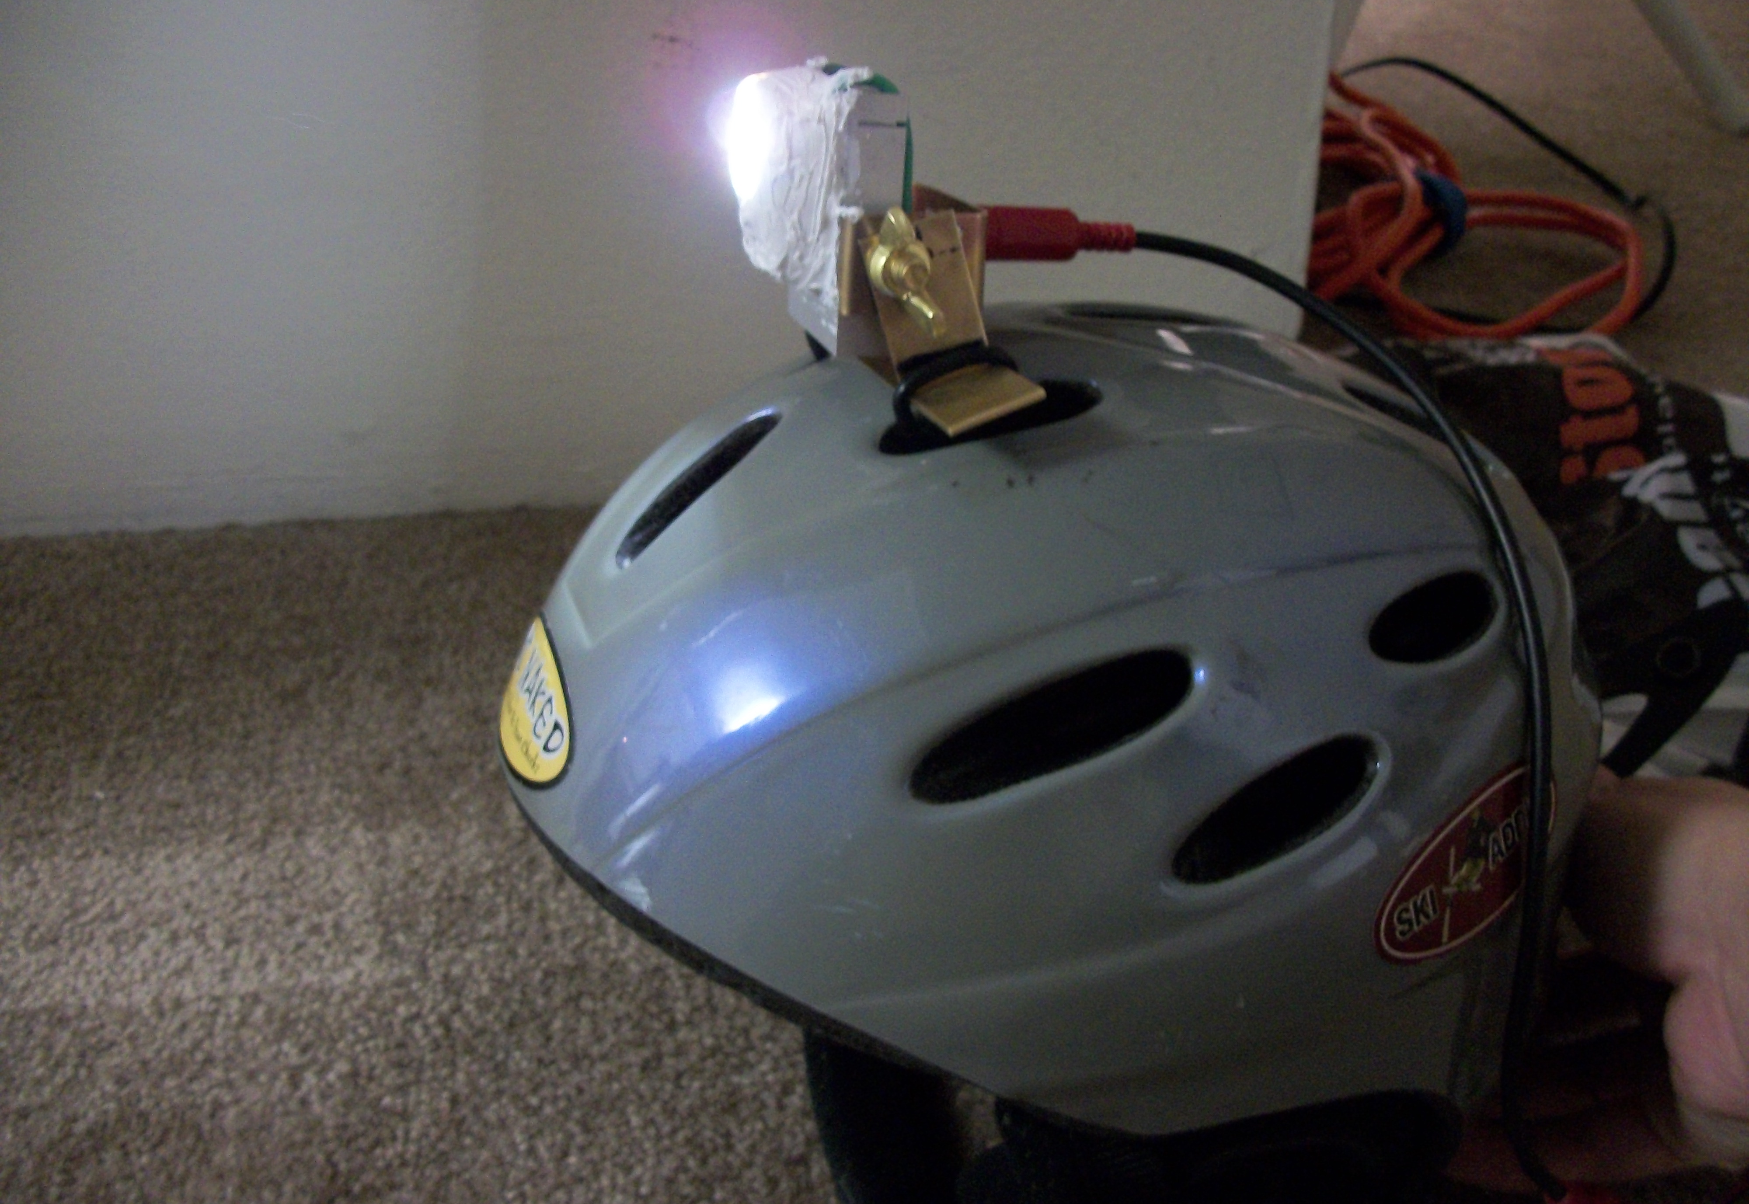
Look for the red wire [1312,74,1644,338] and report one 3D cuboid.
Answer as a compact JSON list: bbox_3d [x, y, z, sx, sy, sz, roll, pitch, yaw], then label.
[{"bbox_3d":[0.296,-0.235,0.934,0.250,0.065,0.300,-3,35,0],"label":"red wire"}]

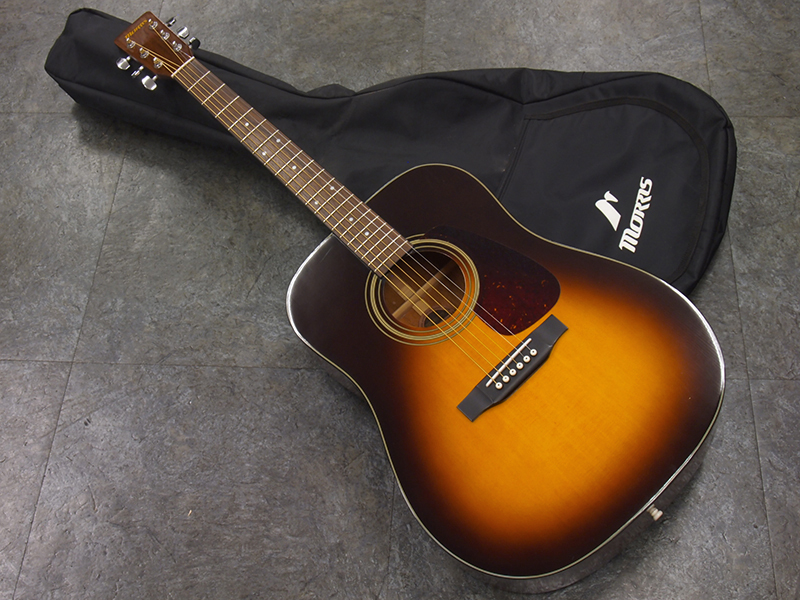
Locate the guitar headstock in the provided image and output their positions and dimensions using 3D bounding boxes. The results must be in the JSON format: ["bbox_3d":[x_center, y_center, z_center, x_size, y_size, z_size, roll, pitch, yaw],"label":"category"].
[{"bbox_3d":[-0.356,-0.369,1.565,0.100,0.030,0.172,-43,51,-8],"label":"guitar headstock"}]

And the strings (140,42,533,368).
[{"bbox_3d":[-0.119,-0.155,1.388,0.056,0.020,0.748,-43,65,-8],"label":"strings"}]

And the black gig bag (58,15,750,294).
[{"bbox_3d":[-0.039,-0.261,1.584,1.070,0.108,0.430,15,60,13],"label":"black gig bag"}]

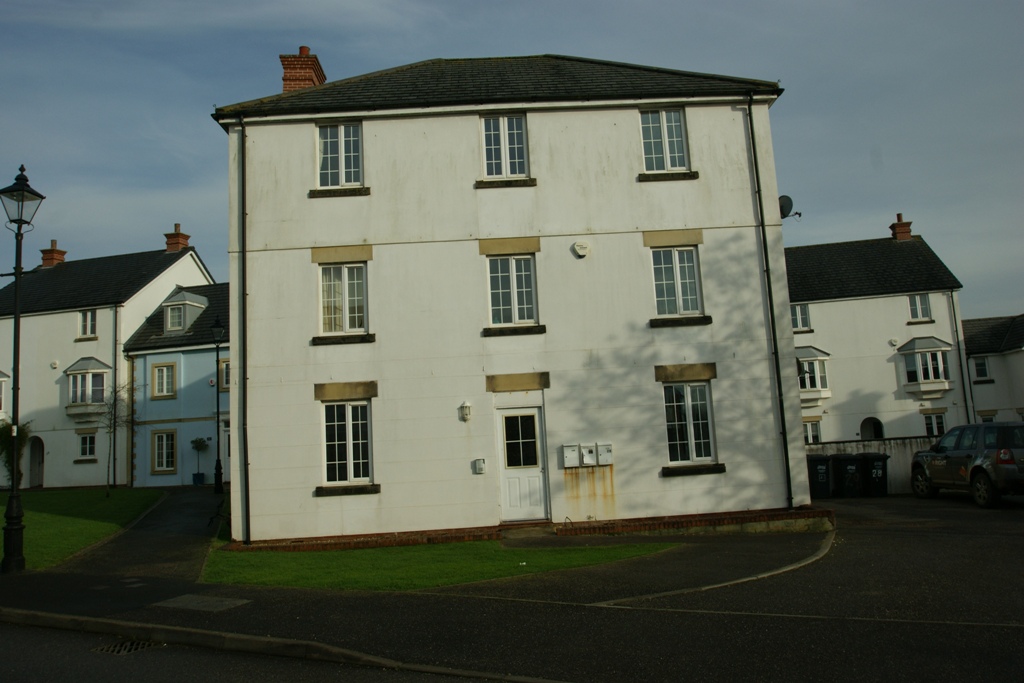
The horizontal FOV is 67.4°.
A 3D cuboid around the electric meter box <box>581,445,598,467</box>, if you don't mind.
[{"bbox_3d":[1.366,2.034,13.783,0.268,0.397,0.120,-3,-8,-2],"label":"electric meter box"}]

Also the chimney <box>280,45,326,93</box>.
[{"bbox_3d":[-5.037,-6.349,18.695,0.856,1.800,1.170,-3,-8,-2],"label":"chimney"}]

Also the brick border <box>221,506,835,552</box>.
[{"bbox_3d":[0.337,3.345,13.443,10.600,0.270,0.400,-3,-8,-2],"label":"brick border"}]

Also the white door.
[{"bbox_3d":[0.186,2.206,13.896,0.827,2.039,0.090,-3,-8,-2],"label":"white door"}]

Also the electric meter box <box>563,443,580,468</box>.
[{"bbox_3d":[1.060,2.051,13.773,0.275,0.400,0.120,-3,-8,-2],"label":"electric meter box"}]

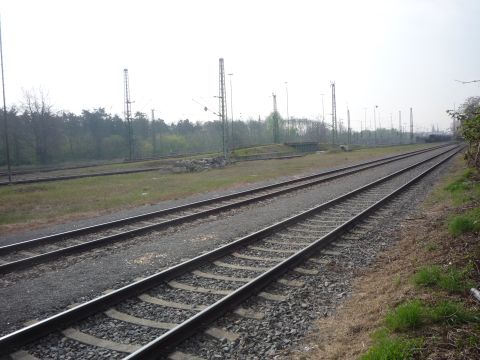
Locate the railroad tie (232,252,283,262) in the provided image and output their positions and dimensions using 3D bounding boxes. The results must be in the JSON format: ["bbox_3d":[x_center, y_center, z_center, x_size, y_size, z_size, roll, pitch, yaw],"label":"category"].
[{"bbox_3d":[0.427,1.505,8.162,2.500,0.200,0.260,0,5,29],"label":"railroad tie"}]

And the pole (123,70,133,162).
[{"bbox_3d":[-13.821,-8.011,55.000,0.700,11.318,0.700,0,5,29],"label":"pole"}]

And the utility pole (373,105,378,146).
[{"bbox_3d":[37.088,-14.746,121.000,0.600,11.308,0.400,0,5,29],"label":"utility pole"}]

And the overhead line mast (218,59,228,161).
[{"bbox_3d":[-1.805,-7.992,51.000,0.750,11.739,0.750,0,5,29],"label":"overhead line mast"}]

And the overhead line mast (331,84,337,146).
[{"bbox_3d":[18.795,-12.900,89.000,0.700,12.941,0.700,0,5,29],"label":"overhead line mast"}]

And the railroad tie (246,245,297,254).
[{"bbox_3d":[0.728,1.449,8.701,2.500,0.200,0.260,0,5,29],"label":"railroad tie"}]

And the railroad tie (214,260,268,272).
[{"bbox_3d":[0.126,1.560,7.624,2.500,0.200,0.260,0,5,29],"label":"railroad tie"}]

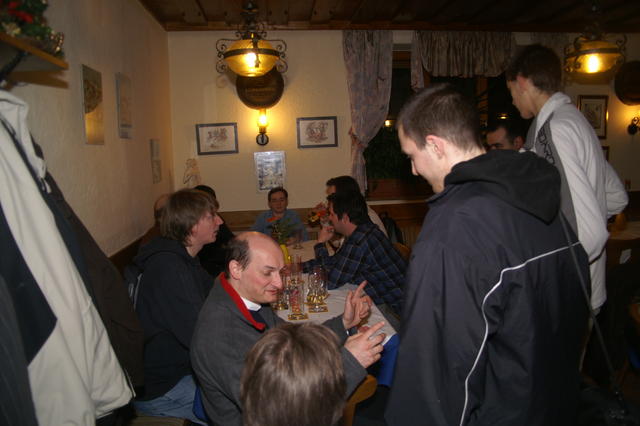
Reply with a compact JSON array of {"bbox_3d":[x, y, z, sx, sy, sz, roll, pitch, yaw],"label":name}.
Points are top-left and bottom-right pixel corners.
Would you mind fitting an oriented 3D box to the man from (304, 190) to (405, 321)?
[{"bbox_3d":[0.225,0.519,2.700,0.680,1.290,0.490,-1,8,8],"label":"man"}]

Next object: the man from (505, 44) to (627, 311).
[{"bbox_3d":[0.974,0.312,1.893,0.440,1.860,0.490,4,10,37],"label":"man"}]

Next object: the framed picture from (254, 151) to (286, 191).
[{"bbox_3d":[-0.467,-0.400,4.573,0.280,0.374,0.020,-3,8,-6],"label":"framed picture"}]

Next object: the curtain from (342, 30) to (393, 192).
[{"bbox_3d":[0.464,-0.922,4.546,0.471,1.552,0.120,-3,8,-6],"label":"curtain"}]

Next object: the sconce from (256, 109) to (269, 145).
[{"bbox_3d":[-0.515,-0.777,4.334,0.118,0.335,0.140,-2,8,-5],"label":"sconce"}]

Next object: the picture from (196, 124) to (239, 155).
[{"bbox_3d":[-0.931,-0.671,4.369,0.365,0.275,0.025,-2,8,-5],"label":"picture"}]

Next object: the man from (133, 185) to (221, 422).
[{"bbox_3d":[-0.423,0.579,2.092,0.770,1.360,0.520,-5,9,-21],"label":"man"}]

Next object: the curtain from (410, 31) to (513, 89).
[{"bbox_3d":[1.346,-1.462,4.573,0.998,0.541,0.120,-3,8,-6],"label":"curtain"}]

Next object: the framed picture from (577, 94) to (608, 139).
[{"bbox_3d":[2.671,-0.934,4.689,0.315,0.419,0.025,-2,8,-5],"label":"framed picture"}]

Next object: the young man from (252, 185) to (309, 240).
[{"bbox_3d":[-0.361,0.365,4.128,0.520,1.200,0.720,-2,8,-5],"label":"young man"}]

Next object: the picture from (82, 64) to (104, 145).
[{"bbox_3d":[-1.131,-0.537,2.426,0.020,0.385,0.255,-2,8,-5],"label":"picture"}]

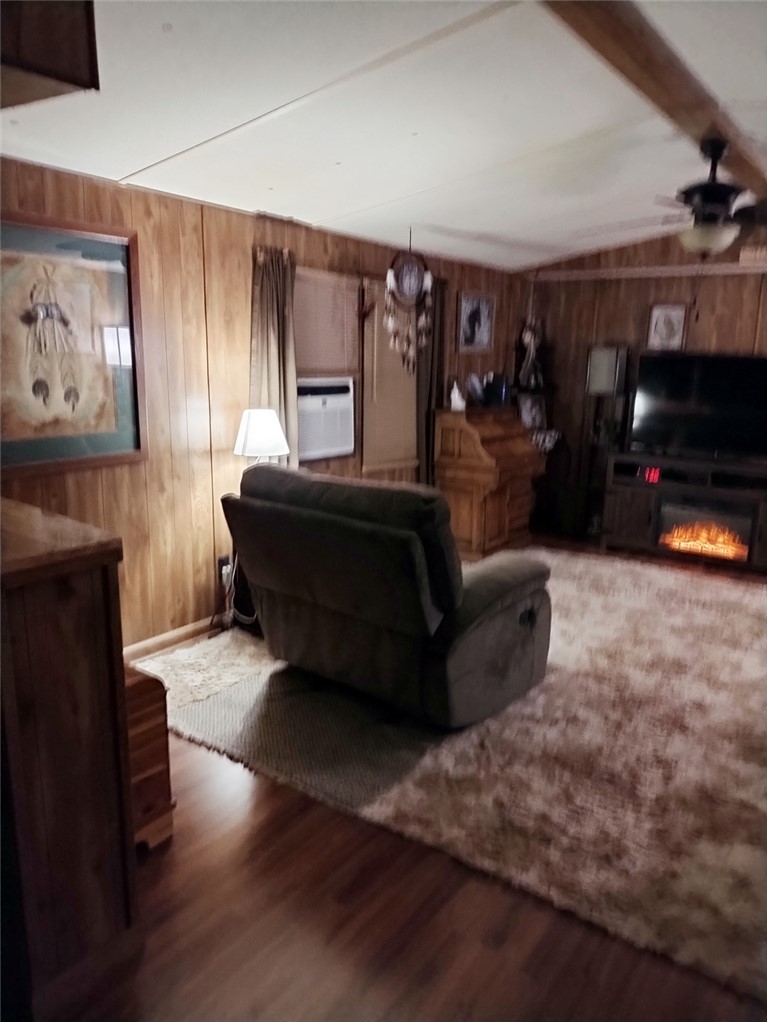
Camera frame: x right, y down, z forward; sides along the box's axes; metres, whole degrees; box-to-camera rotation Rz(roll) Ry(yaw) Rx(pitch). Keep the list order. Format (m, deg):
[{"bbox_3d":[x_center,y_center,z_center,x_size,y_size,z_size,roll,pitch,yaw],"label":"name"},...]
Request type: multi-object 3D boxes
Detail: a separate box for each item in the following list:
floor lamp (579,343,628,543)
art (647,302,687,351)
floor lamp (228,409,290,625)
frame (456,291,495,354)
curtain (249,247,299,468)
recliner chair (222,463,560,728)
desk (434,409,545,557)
[{"bbox_3d":[1.747,-0.538,5.917,0.250,1.510,0.250,9,15,34],"label":"floor lamp"},{"bbox_3d":[2.193,-1.436,5.751,0.280,0.360,0.025,9,15,34],"label":"art"},{"bbox_3d":[-0.619,0.051,3.853,0.300,1.160,0.300,1,12,0],"label":"floor lamp"},{"bbox_3d":[0.732,-1.471,5.765,0.025,0.460,0.570,9,15,34],"label":"frame"},{"bbox_3d":[-0.594,-0.493,3.985,0.090,1.710,0.300,9,15,34],"label":"curtain"},{"bbox_3d":[0.026,0.282,3.278,1.050,0.970,0.990,11,16,39],"label":"recliner chair"},{"bbox_3d":[0.832,-0.260,5.705,0.550,1.030,0.880,9,15,34],"label":"desk"}]

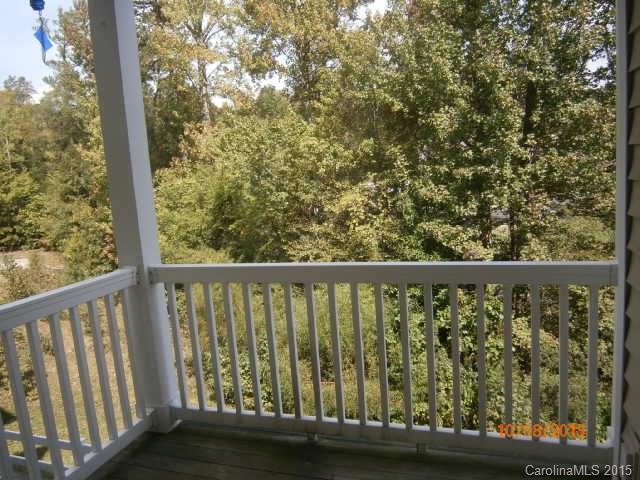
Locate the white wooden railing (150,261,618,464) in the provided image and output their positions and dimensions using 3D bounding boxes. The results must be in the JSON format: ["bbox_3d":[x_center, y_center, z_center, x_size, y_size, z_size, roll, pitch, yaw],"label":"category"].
[{"bbox_3d":[0.192,0.574,2.443,2.295,0.915,0.072,-1,8,17],"label":"white wooden railing"}]

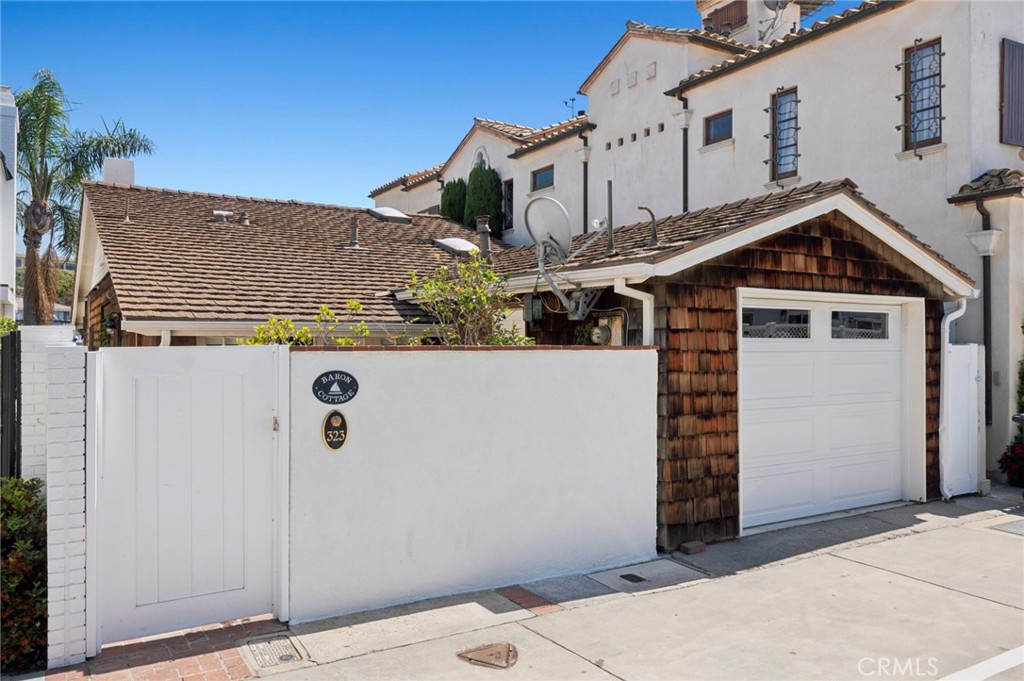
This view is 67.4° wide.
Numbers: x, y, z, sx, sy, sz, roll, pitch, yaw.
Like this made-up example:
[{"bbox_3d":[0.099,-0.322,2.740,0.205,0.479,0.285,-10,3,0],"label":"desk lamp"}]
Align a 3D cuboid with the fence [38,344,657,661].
[{"bbox_3d":[-0.673,0.858,5.055,4.088,1.645,0.220,0,0,-31],"label":"fence"}]

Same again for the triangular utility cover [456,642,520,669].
[{"bbox_3d":[-0.129,1.684,4.096,0.310,0.025,0.315,0,0,0],"label":"triangular utility cover"}]

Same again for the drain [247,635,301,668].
[{"bbox_3d":[-1.302,1.691,4.156,0.270,0.025,0.400,0,0,-31],"label":"drain"}]

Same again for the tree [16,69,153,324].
[{"bbox_3d":[-10.445,-2.195,17.000,4.600,7.750,4.600,0,0,-31],"label":"tree"}]

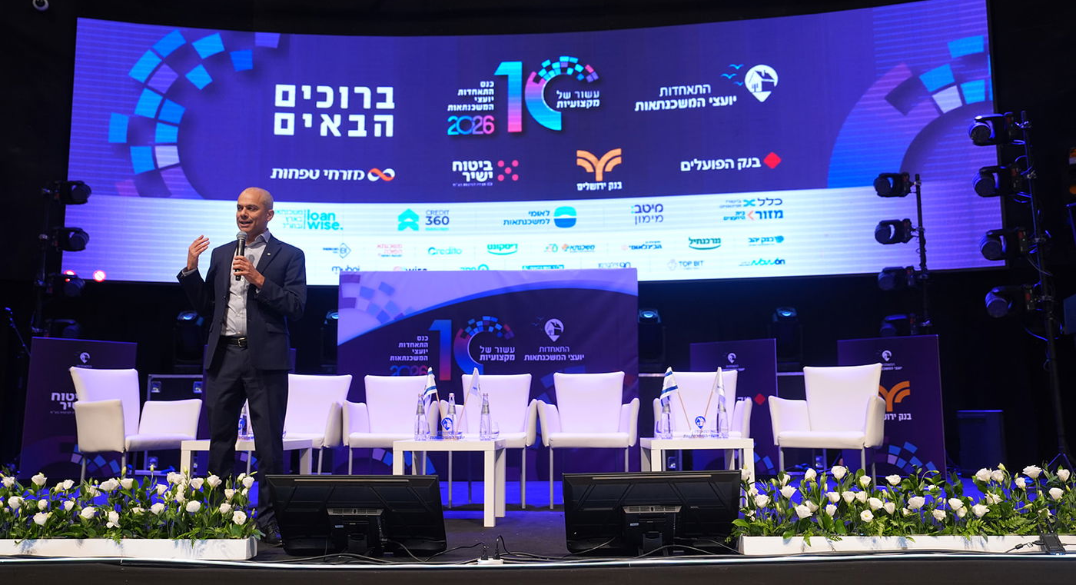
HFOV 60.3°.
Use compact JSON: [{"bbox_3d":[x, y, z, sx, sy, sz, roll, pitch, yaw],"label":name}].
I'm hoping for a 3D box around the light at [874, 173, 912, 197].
[{"bbox_3d":[3.847,-1.164,10.057,0.390,0.280,0.300,-2,0,12],"label":"light"}]

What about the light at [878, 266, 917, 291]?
[{"bbox_3d":[3.506,-0.140,9.048,0.330,0.250,0.280,-3,2,18],"label":"light"}]

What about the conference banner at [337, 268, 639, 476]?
[{"bbox_3d":[-0.460,0.760,8.606,2.799,1.958,0.060,-1,-8,1],"label":"conference banner"}]

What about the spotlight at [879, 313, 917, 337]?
[{"bbox_3d":[3.493,0.330,8.984,0.330,0.250,0.280,-3,2,18],"label":"spotlight"}]

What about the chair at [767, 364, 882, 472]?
[{"bbox_3d":[1.855,0.909,5.819,0.655,0.895,0.585,-6,-10,33],"label":"chair"}]

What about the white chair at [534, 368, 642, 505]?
[{"bbox_3d":[0.350,0.978,6.244,0.655,0.895,0.585,-1,-8,4],"label":"white chair"}]

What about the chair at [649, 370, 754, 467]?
[{"bbox_3d":[1.121,0.980,6.293,0.655,0.895,0.585,-2,-8,11],"label":"chair"}]

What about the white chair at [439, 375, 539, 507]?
[{"bbox_3d":[-0.306,0.987,6.266,0.630,0.880,0.580,-1,-8,4],"label":"white chair"}]

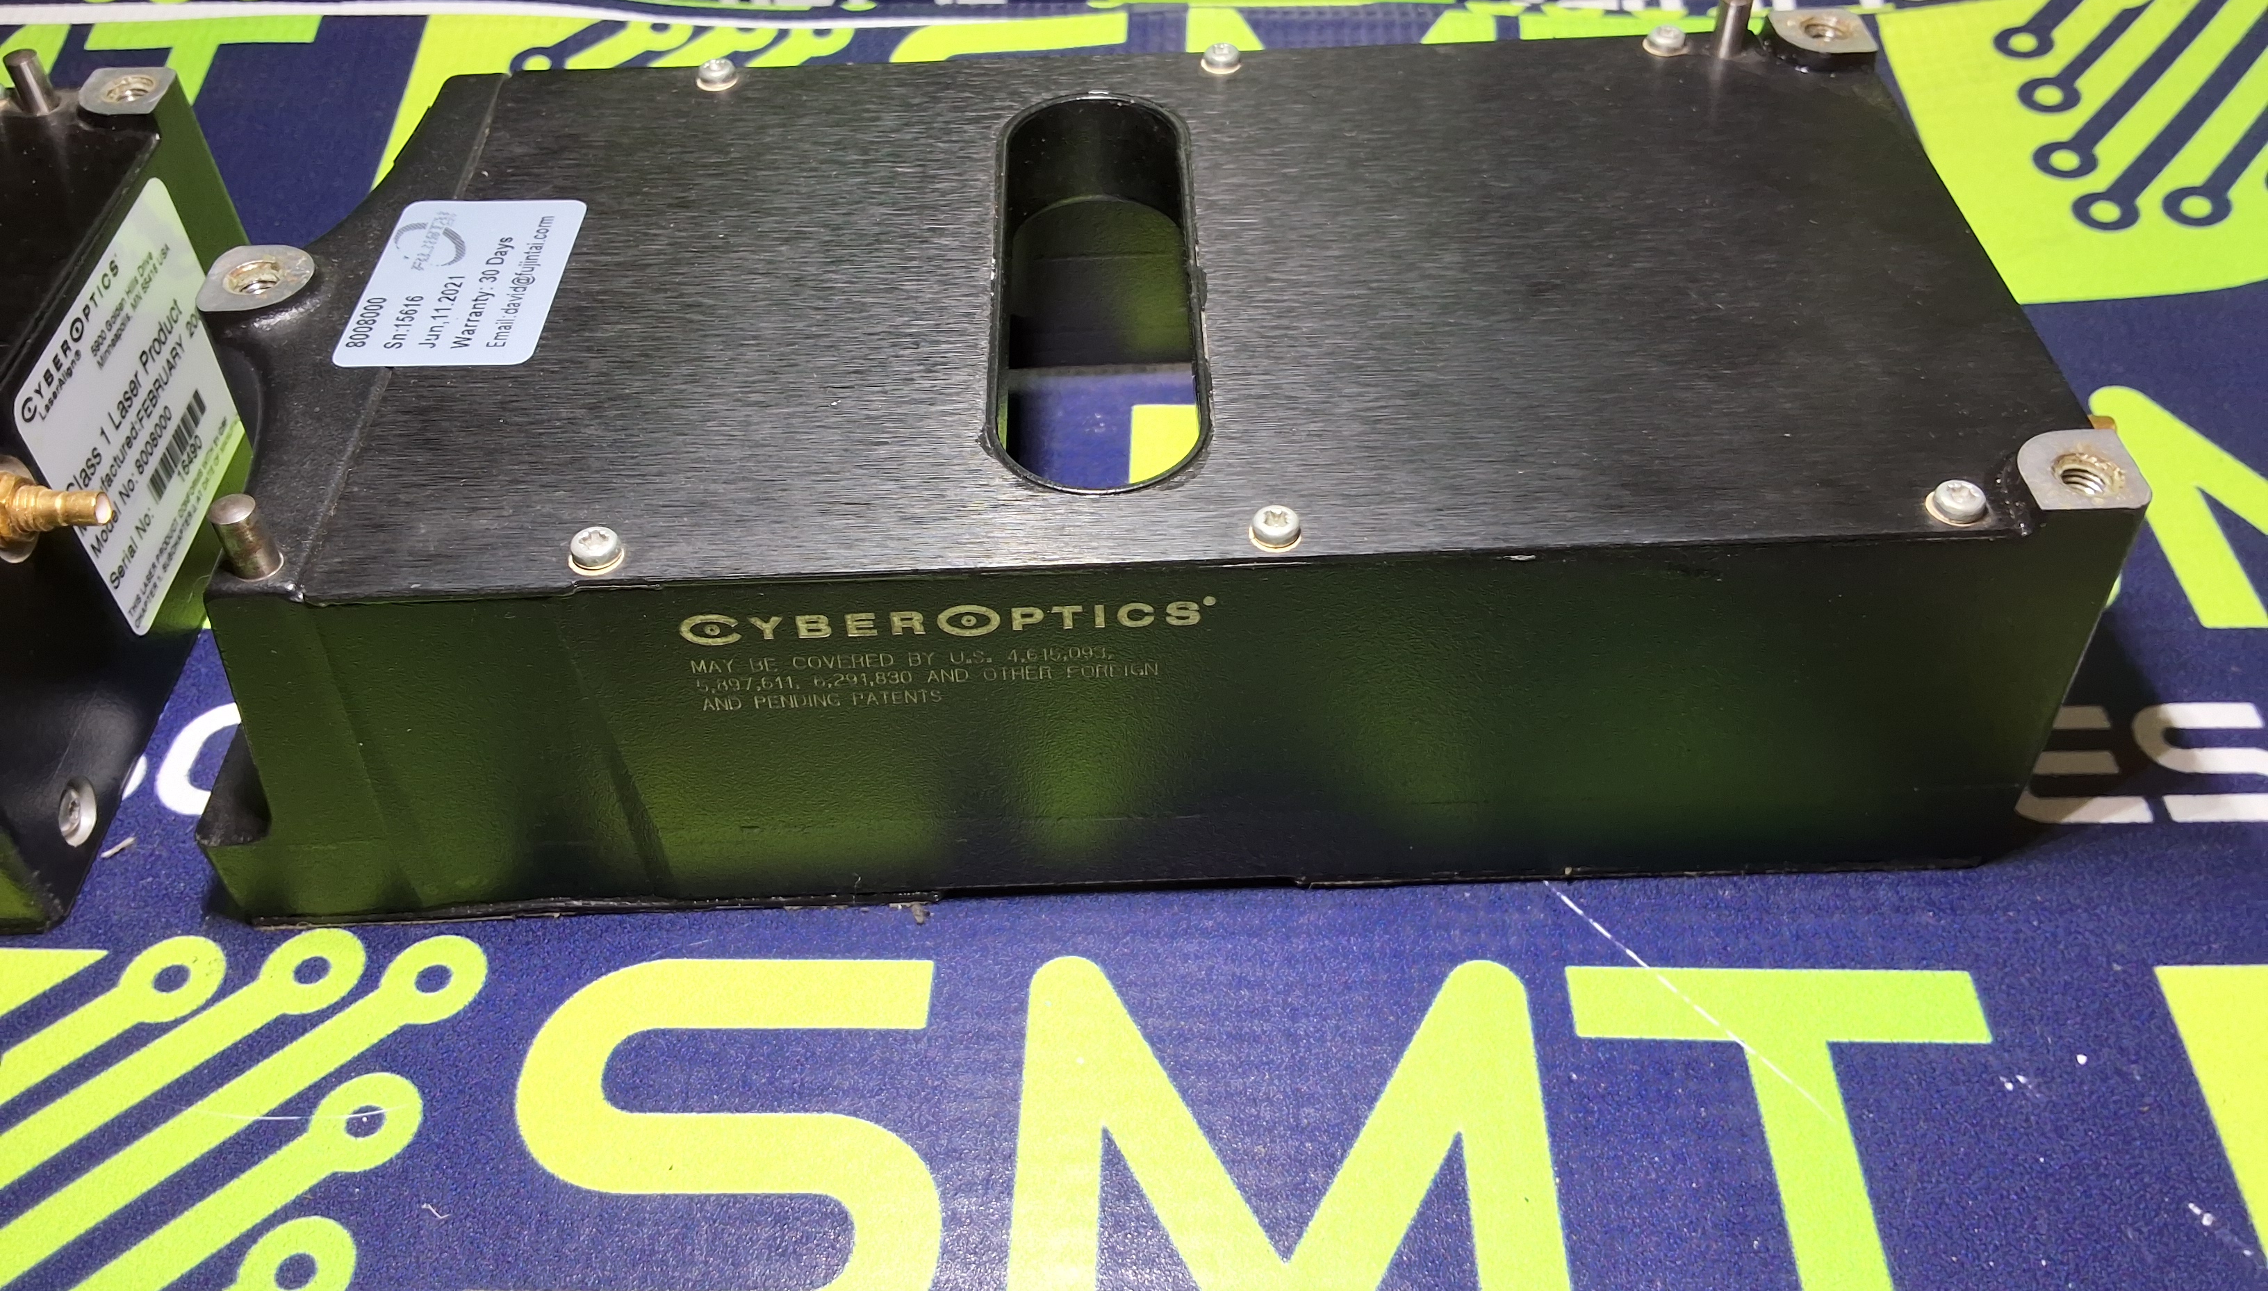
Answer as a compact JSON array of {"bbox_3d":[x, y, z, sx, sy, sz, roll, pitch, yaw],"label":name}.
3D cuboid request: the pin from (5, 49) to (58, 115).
[{"bbox_3d":[-0.136,-0.069,0.226,0.004,0.007,0.004,-2,46,0],"label":"pin"}]

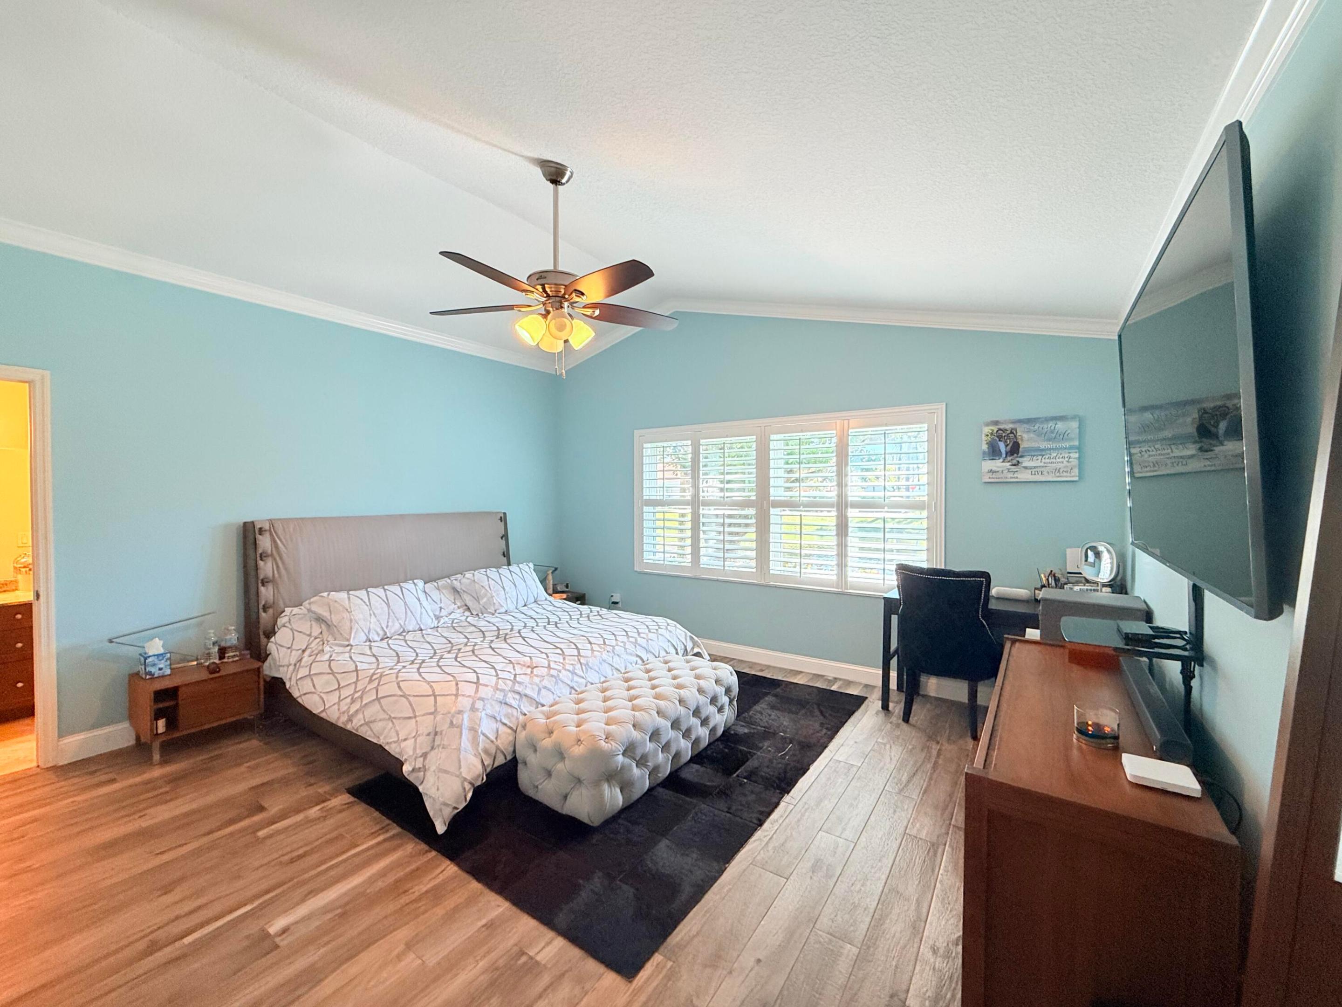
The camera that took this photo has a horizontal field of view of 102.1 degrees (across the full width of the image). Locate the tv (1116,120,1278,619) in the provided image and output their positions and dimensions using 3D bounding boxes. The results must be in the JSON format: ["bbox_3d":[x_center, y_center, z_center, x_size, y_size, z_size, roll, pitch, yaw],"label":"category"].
[{"bbox_3d":[1.621,-0.271,1.758,0.055,0.979,1.677,-3,-1,34],"label":"tv"}]

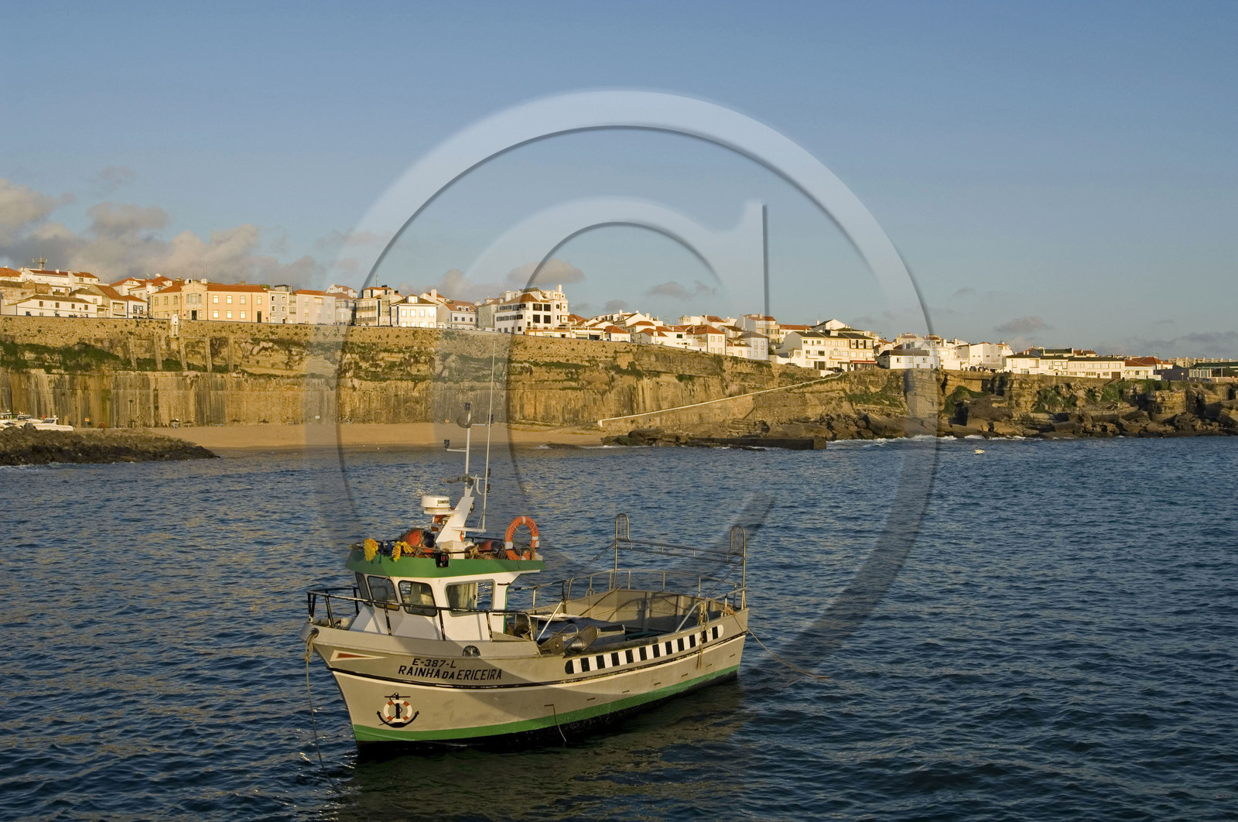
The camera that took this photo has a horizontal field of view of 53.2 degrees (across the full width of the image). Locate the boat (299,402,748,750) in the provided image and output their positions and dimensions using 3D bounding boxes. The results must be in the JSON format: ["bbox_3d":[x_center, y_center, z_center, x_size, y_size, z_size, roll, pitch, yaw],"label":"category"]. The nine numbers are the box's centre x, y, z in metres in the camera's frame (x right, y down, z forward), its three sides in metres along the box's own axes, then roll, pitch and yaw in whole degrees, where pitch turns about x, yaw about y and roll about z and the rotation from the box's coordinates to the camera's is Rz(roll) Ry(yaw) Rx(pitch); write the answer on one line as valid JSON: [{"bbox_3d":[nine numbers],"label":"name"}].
[{"bbox_3d":[-1.670,2.550,21.250,3.250,5.350,9.150,0,0,40],"label":"boat"}]

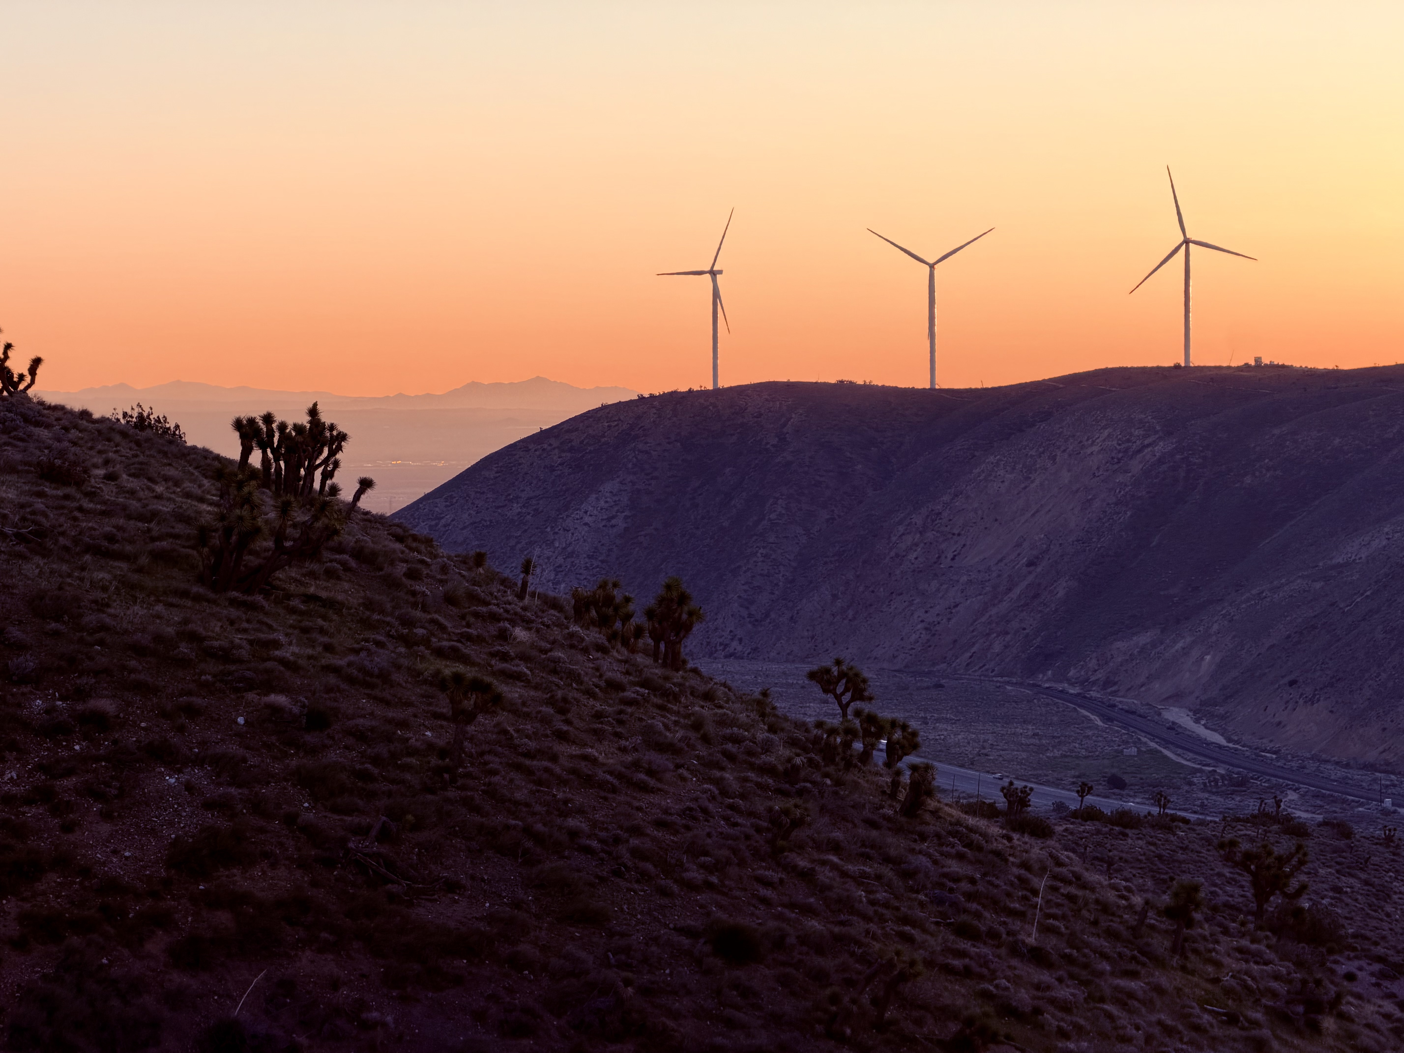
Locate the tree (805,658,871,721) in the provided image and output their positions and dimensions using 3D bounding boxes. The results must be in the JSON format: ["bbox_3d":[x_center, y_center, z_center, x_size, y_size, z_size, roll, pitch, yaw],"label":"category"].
[{"bbox_3d":[5.814,7.233,172.000,2.840,3.350,2.550,0,2,0],"label":"tree"}]

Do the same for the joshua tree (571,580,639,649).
[{"bbox_3d":[-3.375,3.051,141.000,2.290,2.480,1.940,0,2,0],"label":"joshua tree"}]

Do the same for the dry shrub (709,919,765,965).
[{"bbox_3d":[0.889,10.865,106.000,1.460,1.180,1.390,0,2,0],"label":"dry shrub"}]

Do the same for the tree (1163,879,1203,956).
[{"bbox_3d":[16.128,13.112,136.000,1.320,2.570,1.260,0,2,0],"label":"tree"}]

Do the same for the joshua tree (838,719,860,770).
[{"bbox_3d":[4.946,7.373,137.000,0.740,1.740,0.740,0,2,0],"label":"joshua tree"}]

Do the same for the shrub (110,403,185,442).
[{"bbox_3d":[-16.678,-3.085,122.000,2.244,1.247,1.907,0,2,0],"label":"shrub"}]

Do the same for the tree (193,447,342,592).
[{"bbox_3d":[-11.039,-0.155,104.000,3.830,3.830,3.250,0,2,0],"label":"tree"}]

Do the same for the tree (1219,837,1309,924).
[{"bbox_3d":[22.409,14.239,162.000,3.680,3.640,3.130,0,2,0],"label":"tree"}]

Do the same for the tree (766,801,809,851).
[{"bbox_3d":[2.531,8.892,120.000,1.200,1.530,1.140,0,2,0],"label":"tree"}]

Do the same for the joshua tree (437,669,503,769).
[{"bbox_3d":[-6.235,5.188,109.000,1.770,2.680,1.590,0,2,0],"label":"joshua tree"}]

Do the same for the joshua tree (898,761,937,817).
[{"bbox_3d":[6.908,8.455,130.000,1.200,1.760,1.140,0,2,0],"label":"joshua tree"}]

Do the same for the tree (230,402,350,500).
[{"bbox_3d":[-13.829,-2.409,136.000,4.010,3.530,3.410,0,2,0],"label":"tree"}]

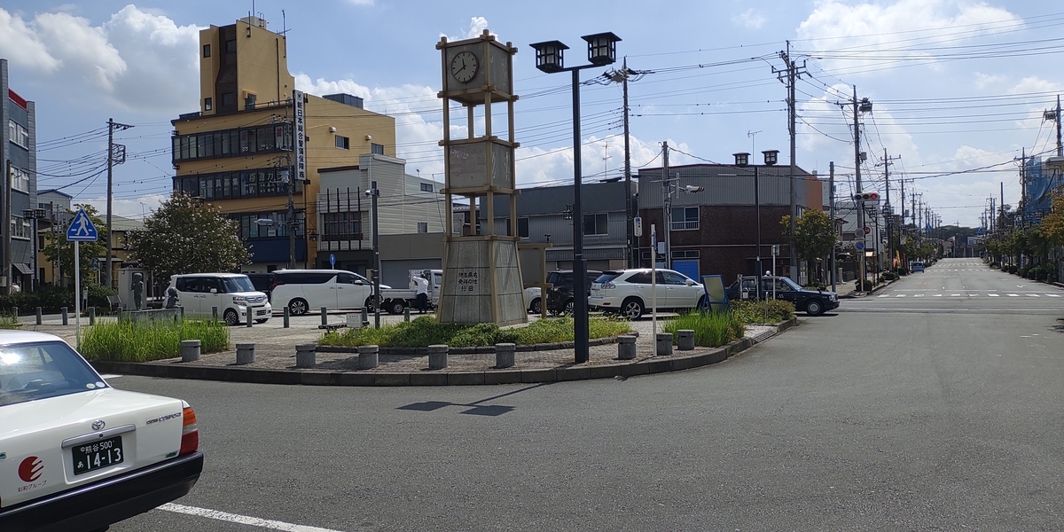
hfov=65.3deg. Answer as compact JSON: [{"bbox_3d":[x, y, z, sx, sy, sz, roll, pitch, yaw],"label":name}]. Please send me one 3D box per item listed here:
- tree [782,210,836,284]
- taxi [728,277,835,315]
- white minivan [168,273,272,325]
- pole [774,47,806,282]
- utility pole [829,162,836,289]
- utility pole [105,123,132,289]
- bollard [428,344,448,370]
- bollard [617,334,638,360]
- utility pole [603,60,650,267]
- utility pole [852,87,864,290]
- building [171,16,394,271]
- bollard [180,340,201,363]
[{"bbox_3d":[16.585,-0.832,50.001,3.200,5.100,3.200,-1,0,26],"label":"tree"},{"bbox_3d":[10.150,1.168,34.050,4.650,1.530,1.700,-1,0,26],"label":"taxi"},{"bbox_3d":[-11.000,1.159,29.100,3.400,1.780,1.480,-1,0,23],"label":"white minivan"},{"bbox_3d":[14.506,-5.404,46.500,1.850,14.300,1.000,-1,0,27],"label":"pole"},{"bbox_3d":[18.471,-2.420,51.000,0.270,8.200,0.270,-1,0,27],"label":"utility pole"},{"bbox_3d":[-31.152,-4.272,62.765,0.450,13.750,2.200,0,0,26],"label":"utility pole"},{"bbox_3d":[-1.646,1.604,14.592,0.355,0.400,0.355,-1,0,-7],"label":"bollard"},{"bbox_3d":[1.697,1.449,14.800,0.325,0.400,0.325,-1,0,0],"label":"bollard"},{"bbox_3d":[5.331,-4.729,46.025,2.300,13.300,1.200,-1,0,26],"label":"utility pole"},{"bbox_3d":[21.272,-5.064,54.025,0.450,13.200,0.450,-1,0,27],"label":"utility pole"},{"bbox_3d":[-19.749,-7.911,66.759,13.300,21.100,11.000,-1,0,25],"label":"building"},{"bbox_3d":[-6.679,1.667,16.250,0.345,0.390,0.345,-1,0,-22],"label":"bollard"}]

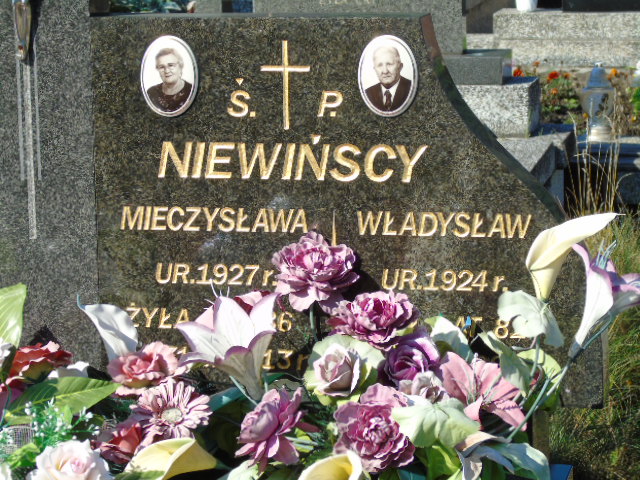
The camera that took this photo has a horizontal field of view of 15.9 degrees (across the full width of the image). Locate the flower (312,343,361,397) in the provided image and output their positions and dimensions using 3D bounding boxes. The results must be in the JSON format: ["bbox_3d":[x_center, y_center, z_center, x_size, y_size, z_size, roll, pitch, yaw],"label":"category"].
[{"bbox_3d":[0.023,0.179,3.161,0.064,0.070,0.064,1,13,11],"label":"flower"}]

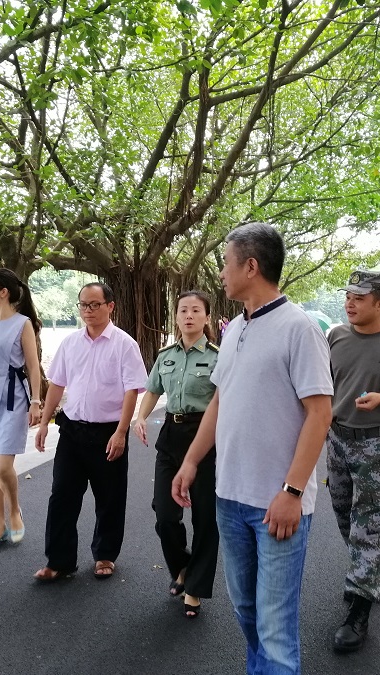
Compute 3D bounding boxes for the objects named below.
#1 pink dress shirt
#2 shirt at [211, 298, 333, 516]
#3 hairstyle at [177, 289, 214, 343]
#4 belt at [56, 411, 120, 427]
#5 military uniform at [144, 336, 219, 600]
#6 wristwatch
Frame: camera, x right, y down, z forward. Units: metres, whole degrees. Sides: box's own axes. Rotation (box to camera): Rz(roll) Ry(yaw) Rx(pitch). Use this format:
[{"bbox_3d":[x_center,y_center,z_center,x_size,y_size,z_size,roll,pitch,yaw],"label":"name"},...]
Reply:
[{"bbox_3d":[-0.525,0.193,3.840,0.550,0.580,0.310,1,2,8],"label":"pink dress shirt"},{"bbox_3d":[0.246,0.215,2.150,0.500,0.700,0.310,2,3,41],"label":"shirt"},{"bbox_3d":[0.034,-0.110,3.550,0.190,0.270,0.230,1,2,12],"label":"hairstyle"},{"bbox_3d":[-0.565,0.478,3.920,0.370,0.060,0.270,1,2,14],"label":"belt"},{"bbox_3d":[-0.034,0.666,3.490,0.440,1.340,0.440,1,2,14],"label":"military uniform"},{"bbox_3d":[0.326,0.488,2.170,0.068,0.024,0.055,22,-11,3],"label":"wristwatch"}]

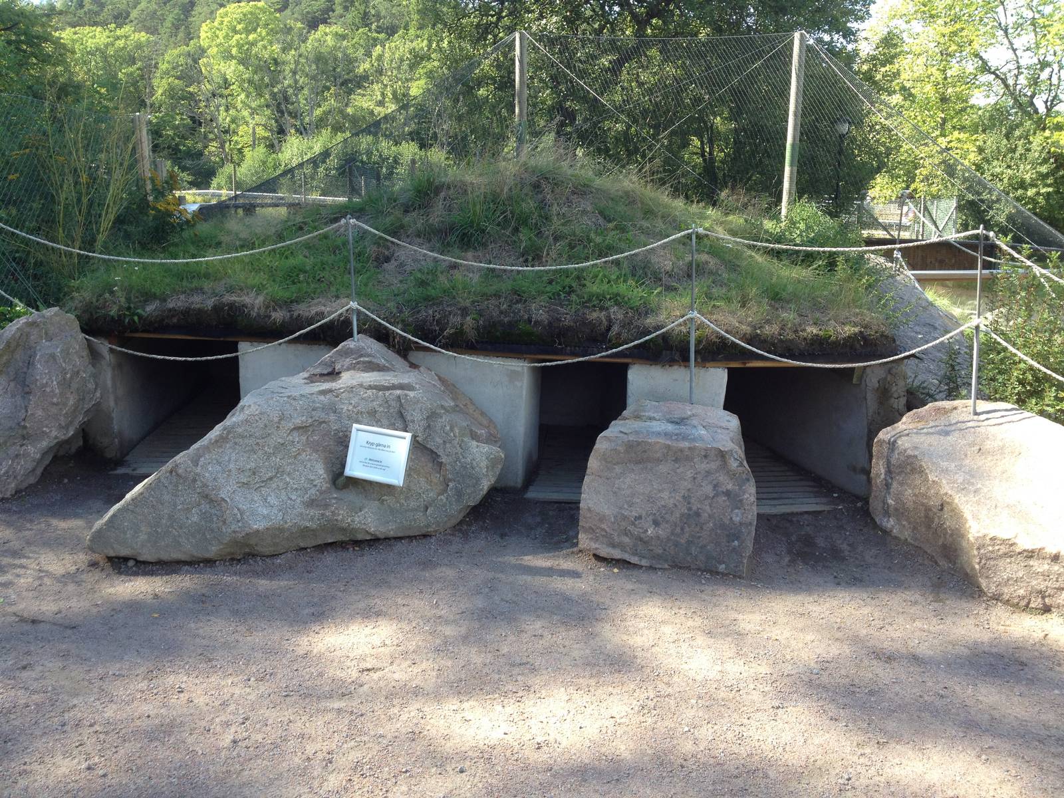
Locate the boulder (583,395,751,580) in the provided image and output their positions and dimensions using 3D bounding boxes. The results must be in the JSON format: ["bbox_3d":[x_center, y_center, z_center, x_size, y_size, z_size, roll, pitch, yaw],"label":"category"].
[{"bbox_3d":[0.625,0.364,4.814,0.690,0.560,0.780,2,11,13],"label":"boulder"}]

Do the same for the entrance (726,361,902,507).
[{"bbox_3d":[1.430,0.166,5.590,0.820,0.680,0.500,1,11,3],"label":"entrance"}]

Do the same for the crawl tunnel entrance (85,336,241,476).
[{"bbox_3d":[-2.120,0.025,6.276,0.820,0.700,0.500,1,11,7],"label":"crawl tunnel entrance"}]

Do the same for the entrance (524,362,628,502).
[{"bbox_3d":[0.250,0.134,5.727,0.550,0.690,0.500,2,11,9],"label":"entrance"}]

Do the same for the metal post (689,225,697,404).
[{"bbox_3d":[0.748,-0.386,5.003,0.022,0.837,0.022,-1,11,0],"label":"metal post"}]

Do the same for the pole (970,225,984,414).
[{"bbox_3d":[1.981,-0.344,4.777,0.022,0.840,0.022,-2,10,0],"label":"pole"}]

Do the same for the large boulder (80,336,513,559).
[{"bbox_3d":[-1.020,0.176,5.002,1.740,0.840,0.950,-1,11,-5],"label":"large boulder"}]

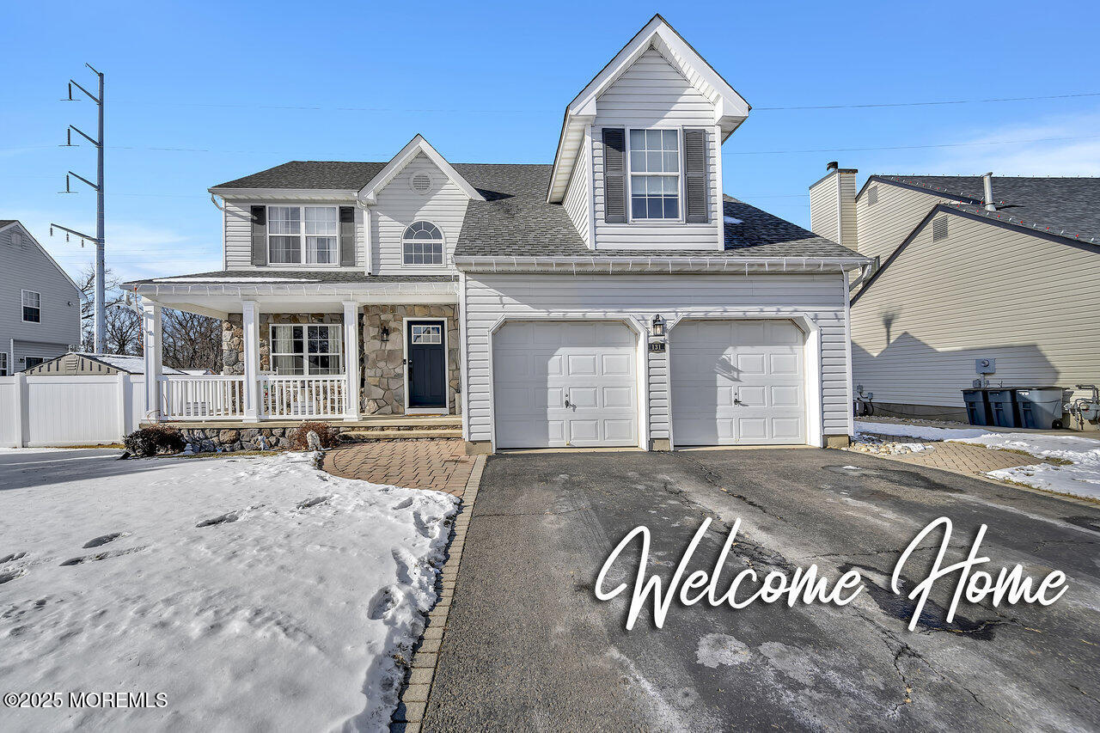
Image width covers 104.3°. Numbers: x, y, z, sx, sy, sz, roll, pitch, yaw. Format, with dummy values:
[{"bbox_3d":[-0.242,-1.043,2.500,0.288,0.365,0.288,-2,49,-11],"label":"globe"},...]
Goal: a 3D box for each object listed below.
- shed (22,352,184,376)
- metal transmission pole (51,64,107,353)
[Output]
[{"bbox_3d":[-13.123,0.880,12.691,3.050,2.400,2.050,-1,-2,-3],"label":"shed"},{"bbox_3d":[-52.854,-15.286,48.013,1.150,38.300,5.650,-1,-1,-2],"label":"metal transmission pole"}]

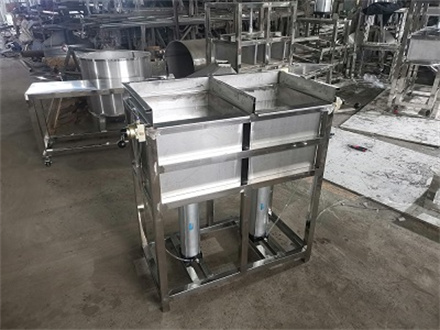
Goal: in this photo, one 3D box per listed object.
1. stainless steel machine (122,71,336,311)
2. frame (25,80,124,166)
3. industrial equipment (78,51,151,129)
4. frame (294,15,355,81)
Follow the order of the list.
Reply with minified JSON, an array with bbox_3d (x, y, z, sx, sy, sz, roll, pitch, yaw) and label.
[{"bbox_3d":[0.049,0.110,2.000,1.062,1.174,0.510,-11,27,-23],"label":"stainless steel machine"},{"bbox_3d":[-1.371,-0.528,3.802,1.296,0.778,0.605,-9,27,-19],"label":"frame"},{"bbox_3d":[-1.449,-1.049,4.702,0.994,0.961,0.994,1,25,0],"label":"industrial equipment"},{"bbox_3d":[2.496,-2.797,8.052,1.026,1.382,1.242,17,30,31],"label":"frame"}]

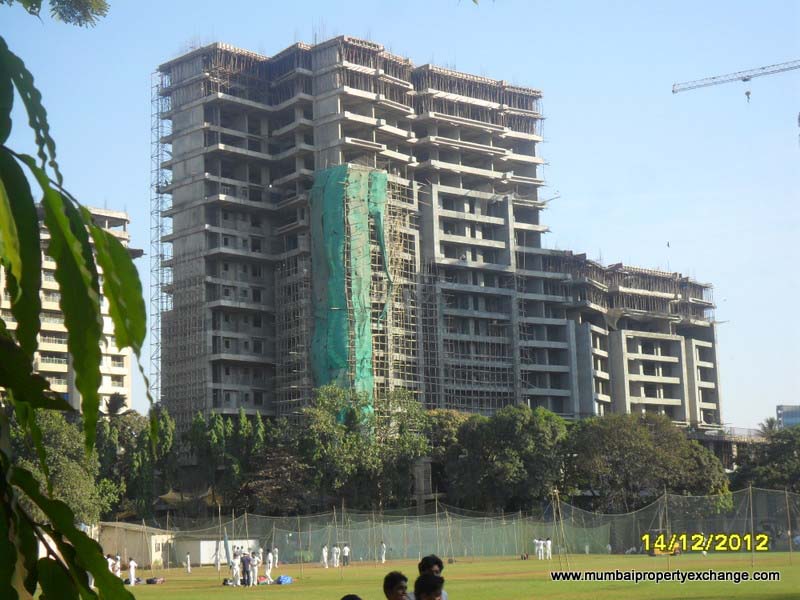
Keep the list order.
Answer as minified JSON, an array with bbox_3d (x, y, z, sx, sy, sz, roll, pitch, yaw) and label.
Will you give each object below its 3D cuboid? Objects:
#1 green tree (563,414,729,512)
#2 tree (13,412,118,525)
[{"bbox_3d":[21.855,16.281,128.941,14.734,12.276,12.000,-2,-9,0],"label":"green tree"},{"bbox_3d":[-29.243,16.685,126.141,9.035,14.247,9.000,-2,-9,0],"label":"tree"}]

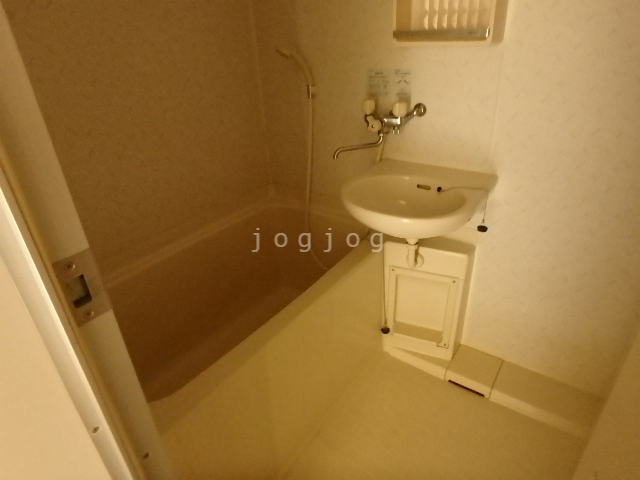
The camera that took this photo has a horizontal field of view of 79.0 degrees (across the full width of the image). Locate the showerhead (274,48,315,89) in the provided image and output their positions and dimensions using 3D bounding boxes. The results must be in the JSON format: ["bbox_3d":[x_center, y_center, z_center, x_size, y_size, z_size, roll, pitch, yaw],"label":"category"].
[{"bbox_3d":[-0.085,-0.610,1.385,0.140,0.145,0.060,-17,29,-25],"label":"showerhead"}]

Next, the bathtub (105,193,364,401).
[{"bbox_3d":[-0.273,0.312,1.339,0.638,0.499,1.123,15,32,32],"label":"bathtub"}]

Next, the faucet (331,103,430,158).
[{"bbox_3d":[0.196,-0.366,1.271,0.222,0.168,0.250,15,32,33],"label":"faucet"}]

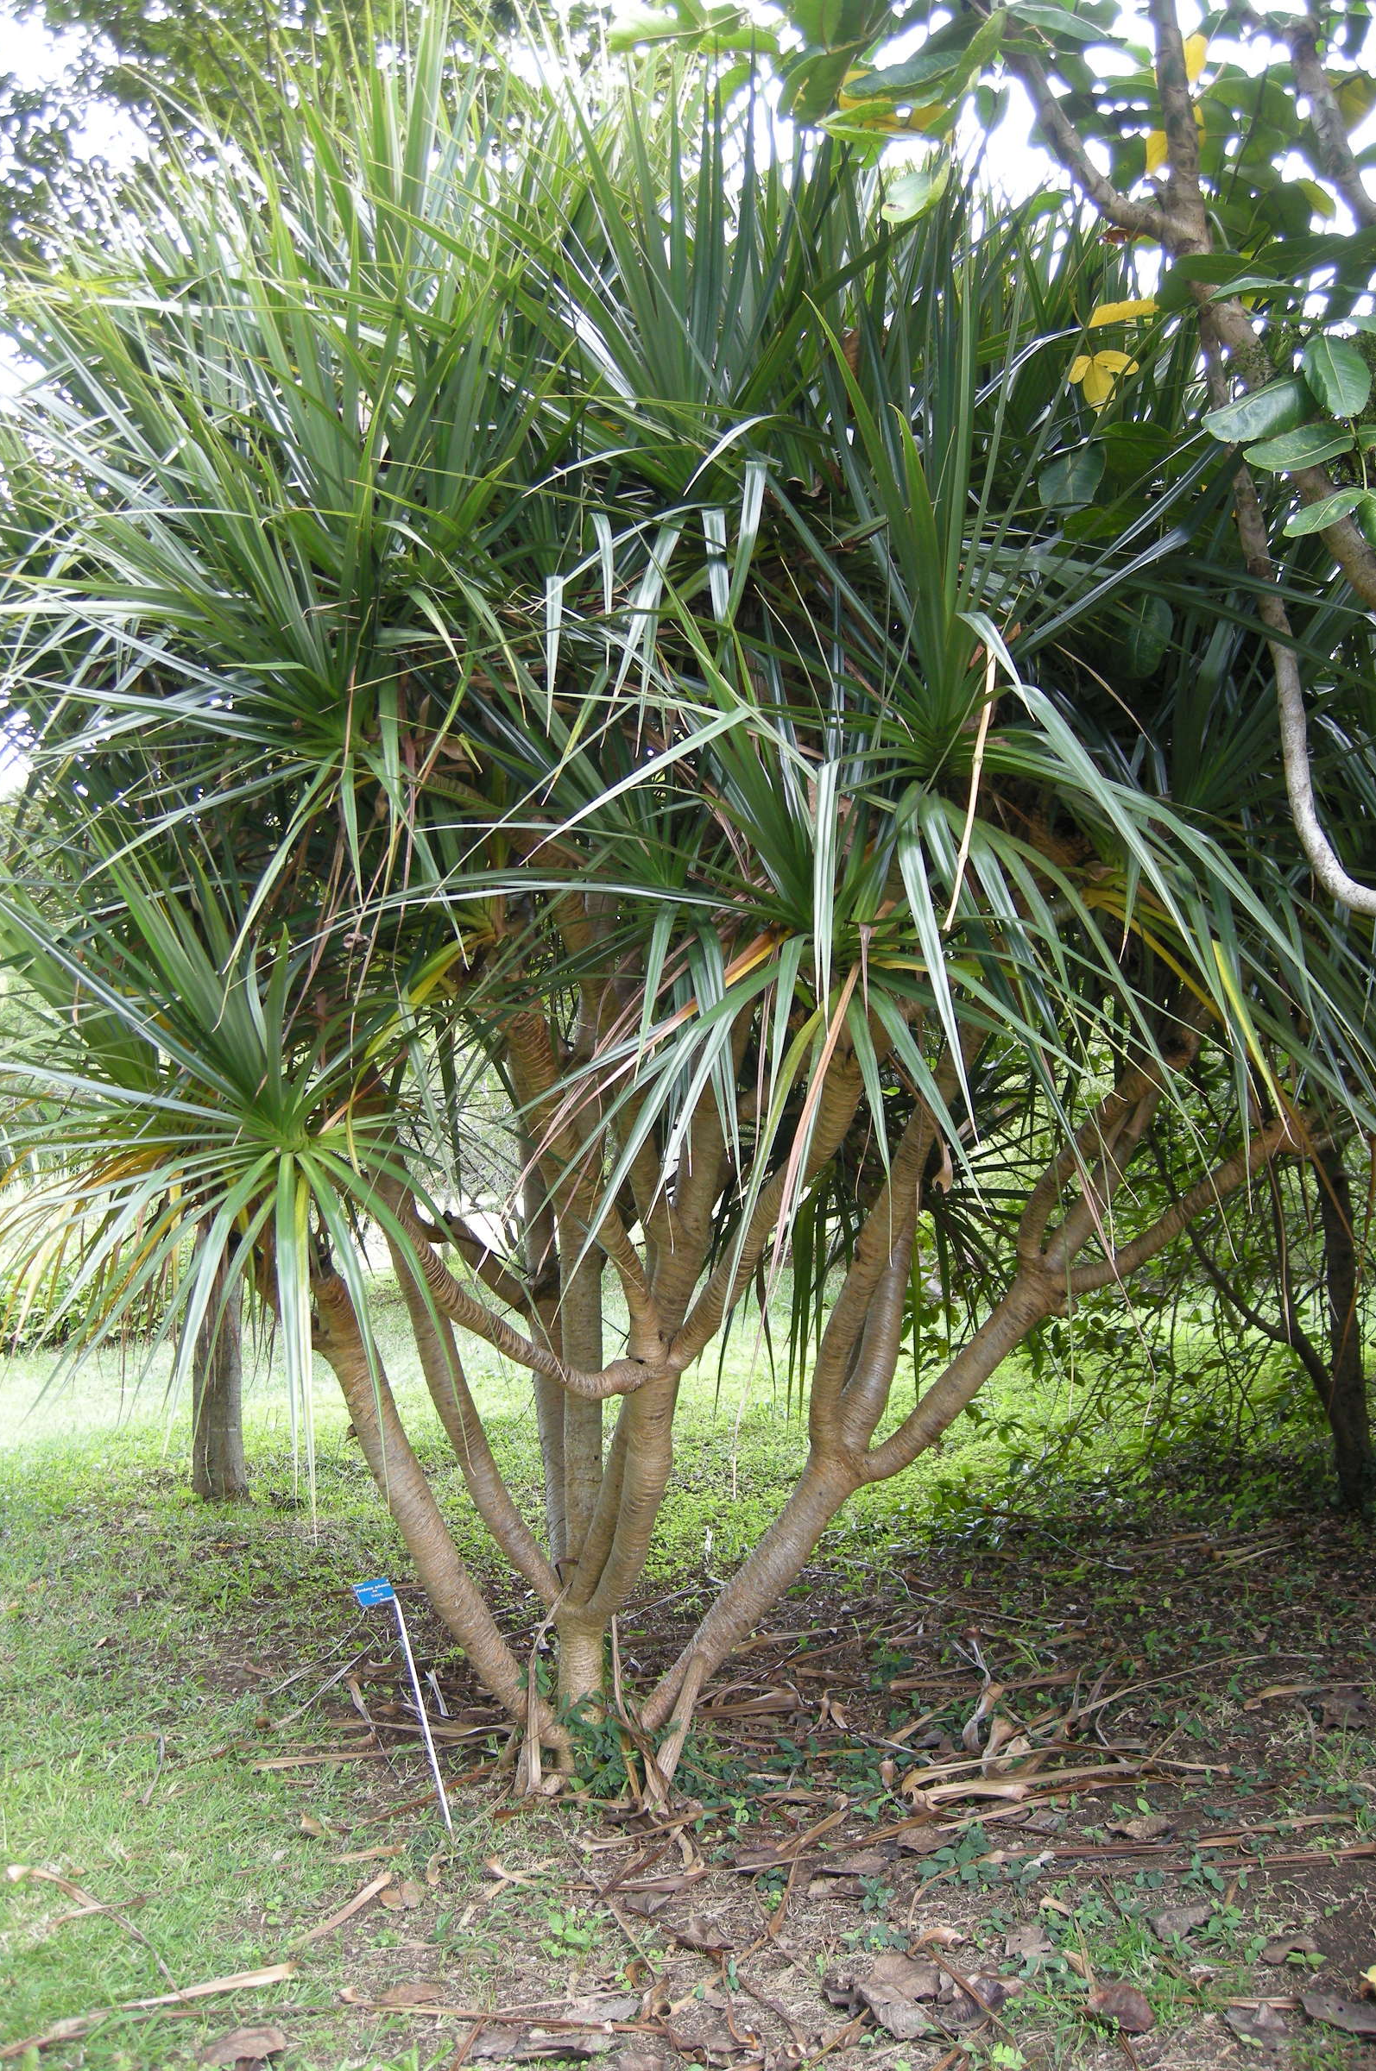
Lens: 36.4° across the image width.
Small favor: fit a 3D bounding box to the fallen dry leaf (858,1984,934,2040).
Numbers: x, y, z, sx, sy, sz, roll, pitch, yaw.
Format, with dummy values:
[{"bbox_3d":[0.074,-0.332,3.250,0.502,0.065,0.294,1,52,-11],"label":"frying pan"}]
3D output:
[{"bbox_3d":[0.360,1.684,3.613,0.130,0.045,0.138,0,-2,6],"label":"fallen dry leaf"}]

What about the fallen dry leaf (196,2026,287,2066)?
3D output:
[{"bbox_3d":[-0.741,1.681,3.484,0.147,0.040,0.068,1,-3,-12],"label":"fallen dry leaf"}]

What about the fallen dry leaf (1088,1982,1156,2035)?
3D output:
[{"bbox_3d":[0.748,1.679,3.614,0.117,0.055,0.105,-1,-3,12],"label":"fallen dry leaf"}]

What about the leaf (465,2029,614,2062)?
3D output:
[{"bbox_3d":[-0.251,1.717,3.561,0.251,0.035,0.080,0,-2,-4],"label":"leaf"}]

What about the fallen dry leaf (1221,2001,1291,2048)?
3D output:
[{"bbox_3d":[0.965,1.679,3.557,0.114,0.050,0.089,-1,-3,15],"label":"fallen dry leaf"}]

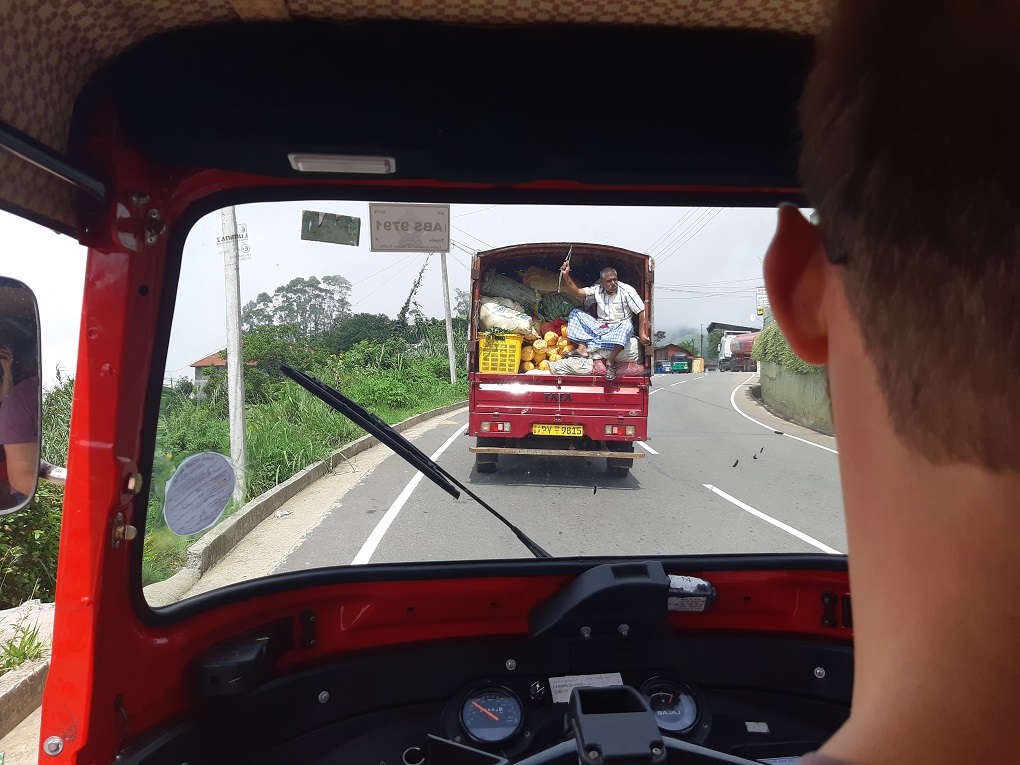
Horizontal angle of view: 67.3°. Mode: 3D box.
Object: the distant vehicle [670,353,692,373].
[{"bbox_3d":[13.650,-1.530,61.300,1.300,1.700,2.600,0,1,10],"label":"distant vehicle"}]

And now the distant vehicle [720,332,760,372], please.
[{"bbox_3d":[19.500,-2.600,62.500,2.500,3.400,9.800,0,1,0],"label":"distant vehicle"}]

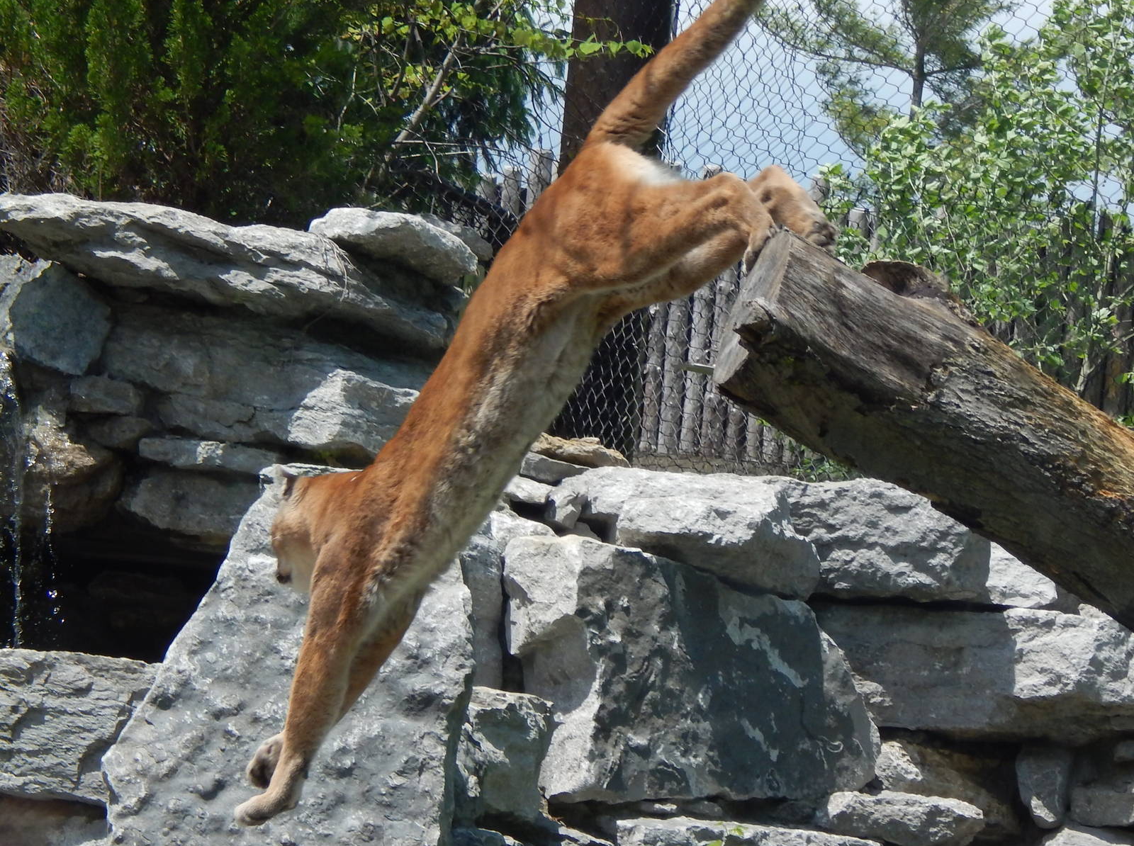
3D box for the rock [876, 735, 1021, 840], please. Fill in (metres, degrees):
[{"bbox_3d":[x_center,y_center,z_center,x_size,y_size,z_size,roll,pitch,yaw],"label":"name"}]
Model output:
[{"bbox_3d":[0.896,0.856,8.850,0.340,0.240,0.300,0,2,0],"label":"rock"}]

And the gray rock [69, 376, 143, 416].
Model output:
[{"bbox_3d":[-1.155,-0.068,9.450,0.190,0.105,0.180,0,2,-5],"label":"gray rock"}]

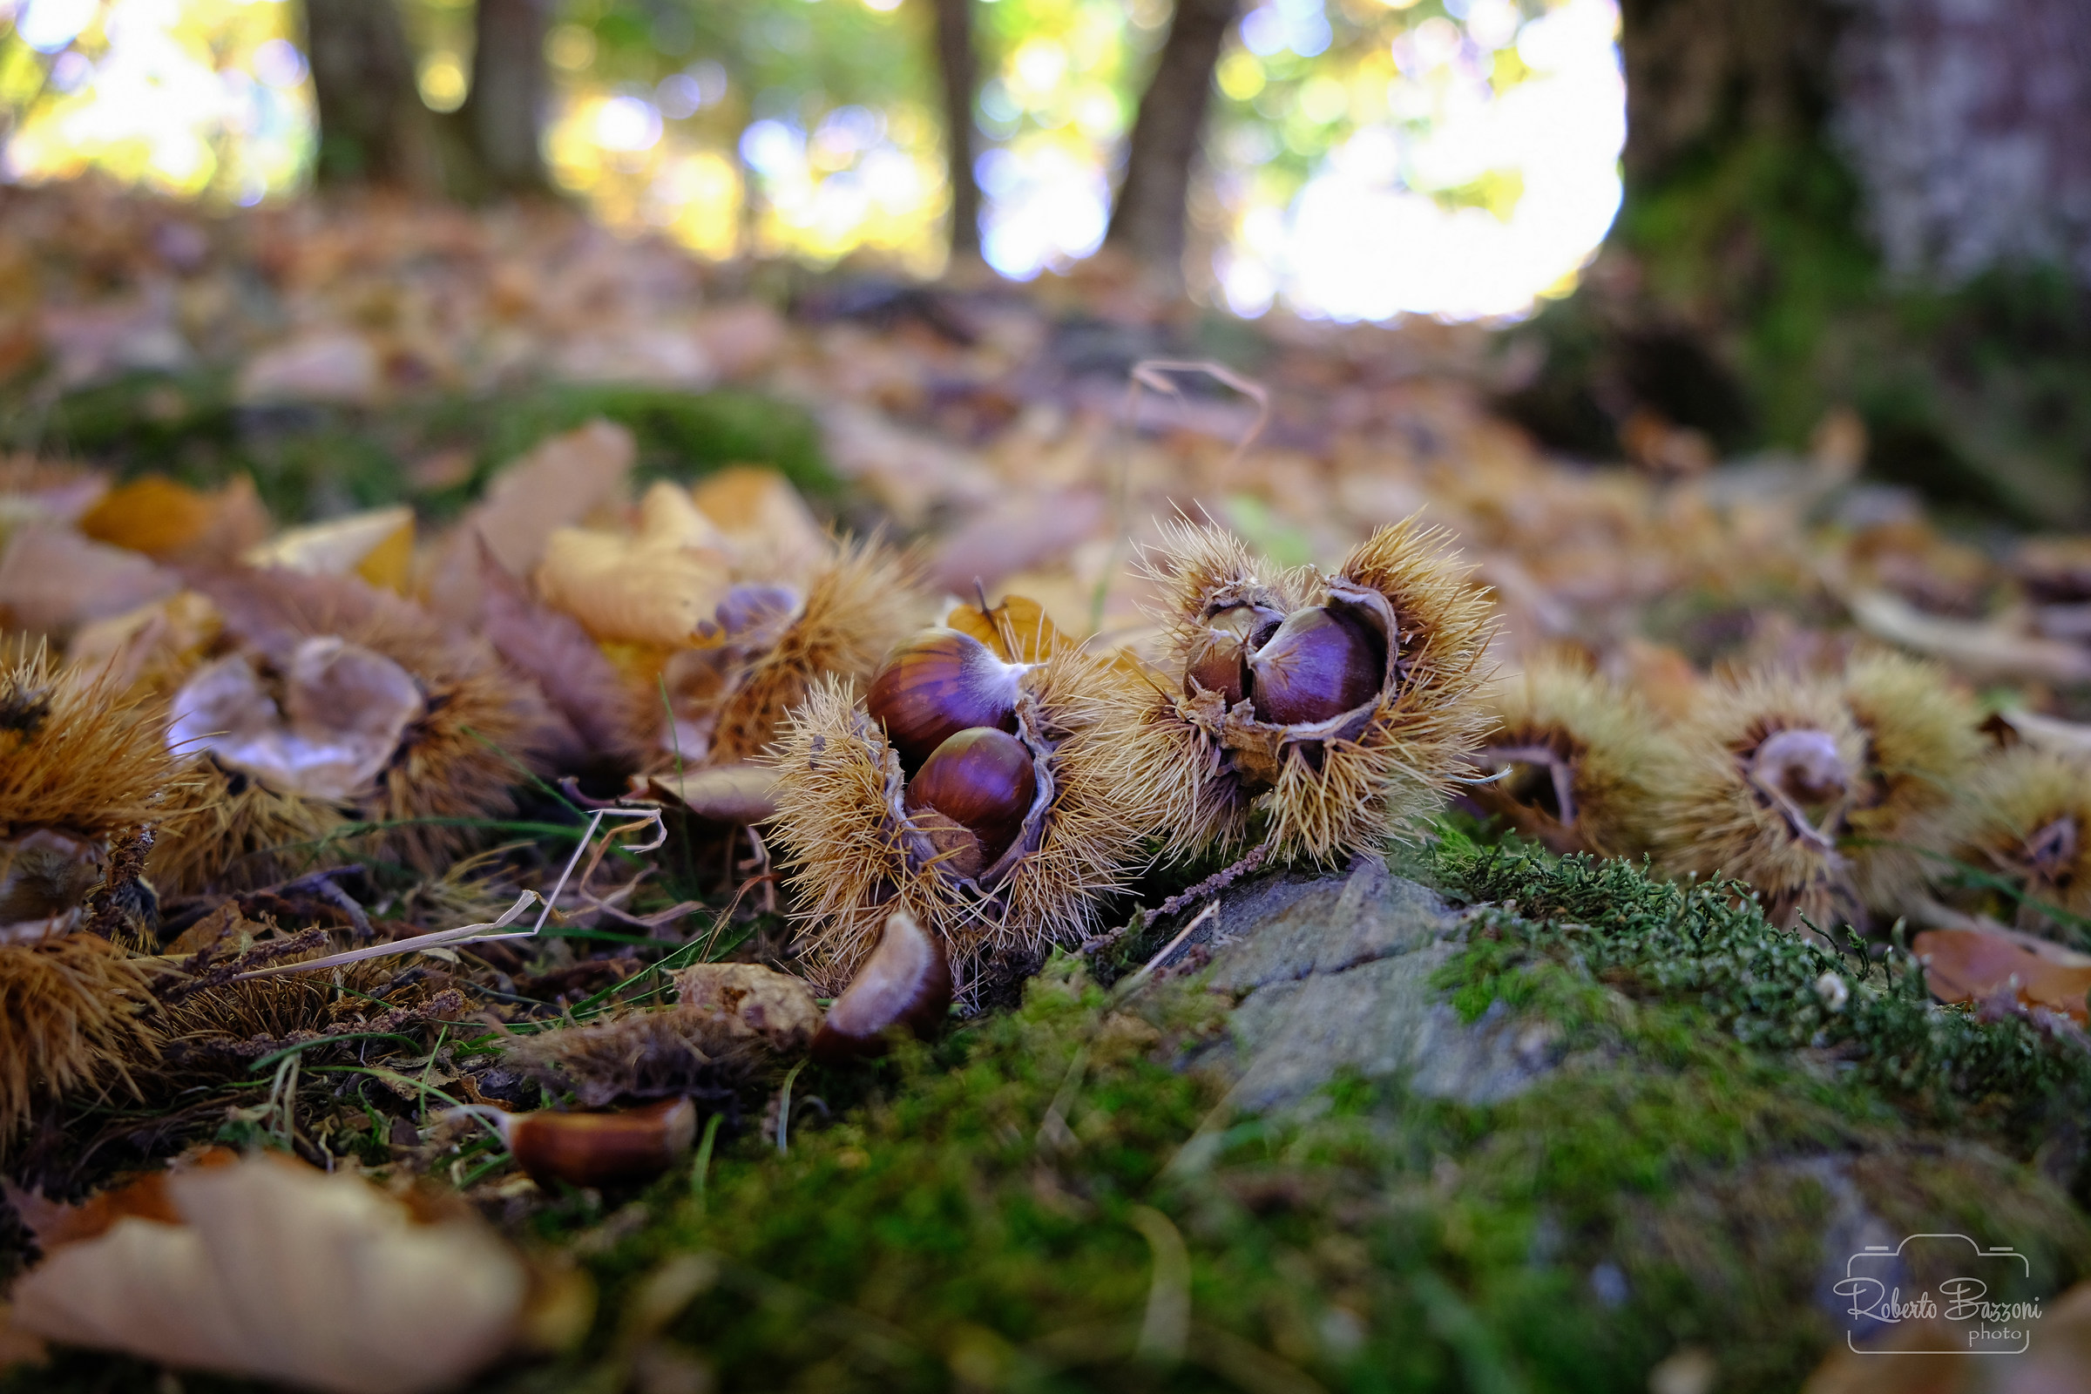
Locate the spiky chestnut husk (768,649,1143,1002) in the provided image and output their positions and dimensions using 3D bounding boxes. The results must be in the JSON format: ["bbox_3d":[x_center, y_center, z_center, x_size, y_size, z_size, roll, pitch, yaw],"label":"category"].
[{"bbox_3d":[-0.019,0.027,0.333,0.078,0.073,0.066,-1,8,-10],"label":"spiky chestnut husk"}]

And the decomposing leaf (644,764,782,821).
[{"bbox_3d":[-0.078,0.023,0.380,0.040,0.015,0.028,0,8,0],"label":"decomposing leaf"}]

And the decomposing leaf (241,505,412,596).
[{"bbox_3d":[-0.238,-0.048,0.520,0.058,0.030,0.038,0,8,0],"label":"decomposing leaf"}]

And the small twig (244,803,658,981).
[{"bbox_3d":[-0.127,0.042,0.333,0.093,0.038,0.030,0,8,0],"label":"small twig"}]

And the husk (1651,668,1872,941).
[{"bbox_3d":[0.201,0.029,0.440,0.061,0.073,0.062,-1,12,-3],"label":"husk"}]

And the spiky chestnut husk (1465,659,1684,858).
[{"bbox_3d":[0.141,0.018,0.420,0.063,0.057,0.058,4,9,25],"label":"spiky chestnut husk"}]

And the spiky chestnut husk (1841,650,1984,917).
[{"bbox_3d":[0.236,0.024,0.435,0.054,0.070,0.056,-3,9,-20],"label":"spiky chestnut husk"}]

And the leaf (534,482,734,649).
[{"bbox_3d":[-0.137,-0.044,0.520,0.066,0.053,0.042,0,12,0],"label":"leaf"}]

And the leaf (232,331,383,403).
[{"bbox_3d":[-0.502,-0.225,1.070,0.098,0.043,0.055,0,12,0],"label":"leaf"}]

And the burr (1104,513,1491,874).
[{"bbox_3d":[0.060,-0.001,0.372,0.091,0.081,0.072,1,12,3],"label":"burr"}]

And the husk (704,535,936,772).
[{"bbox_3d":[-0.064,-0.012,0.440,0.062,0.066,0.064,-9,15,-35],"label":"husk"}]

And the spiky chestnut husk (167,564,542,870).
[{"bbox_3d":[-0.182,0.007,0.415,0.100,0.078,0.080,2,12,9],"label":"spiky chestnut husk"}]

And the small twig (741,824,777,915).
[{"bbox_3d":[-0.064,0.038,0.347,0.009,0.020,0.010,0,8,0],"label":"small twig"}]

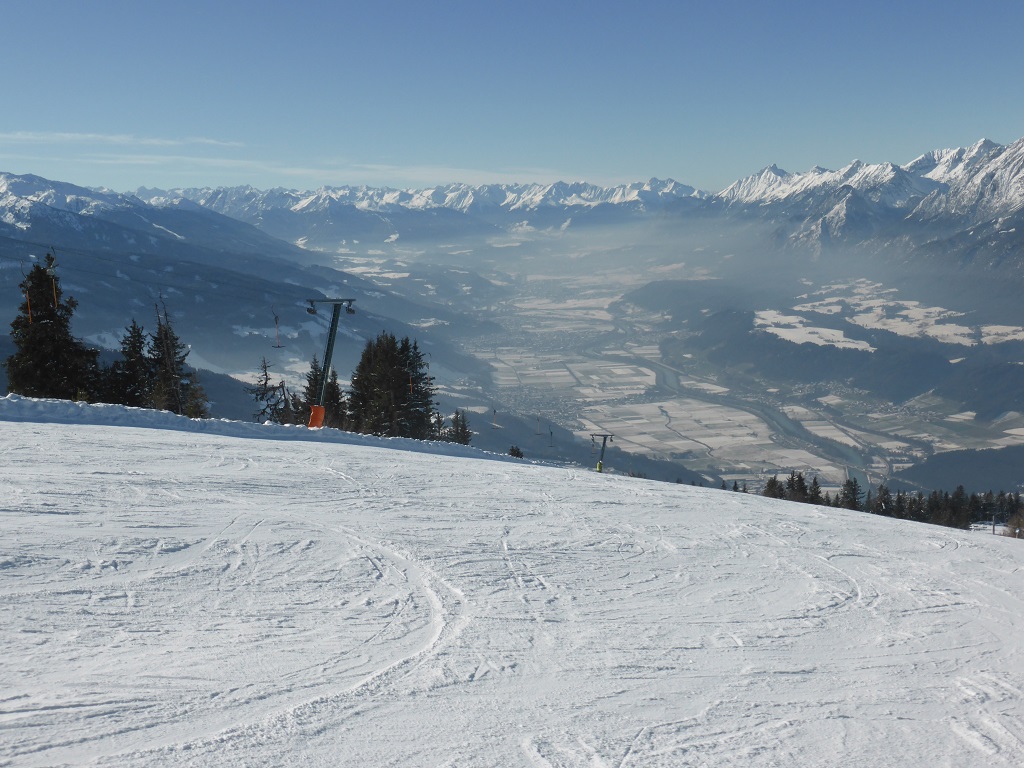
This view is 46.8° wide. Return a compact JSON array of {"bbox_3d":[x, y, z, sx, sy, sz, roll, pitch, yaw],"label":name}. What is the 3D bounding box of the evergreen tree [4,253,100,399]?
[{"bbox_3d":[-20.970,-2.440,54.000,4.380,7.200,4.380,0,9,0],"label":"evergreen tree"}]

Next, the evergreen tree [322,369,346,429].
[{"bbox_3d":[-11.620,1.140,77.000,1.690,4.340,1.690,0,9,0],"label":"evergreen tree"}]

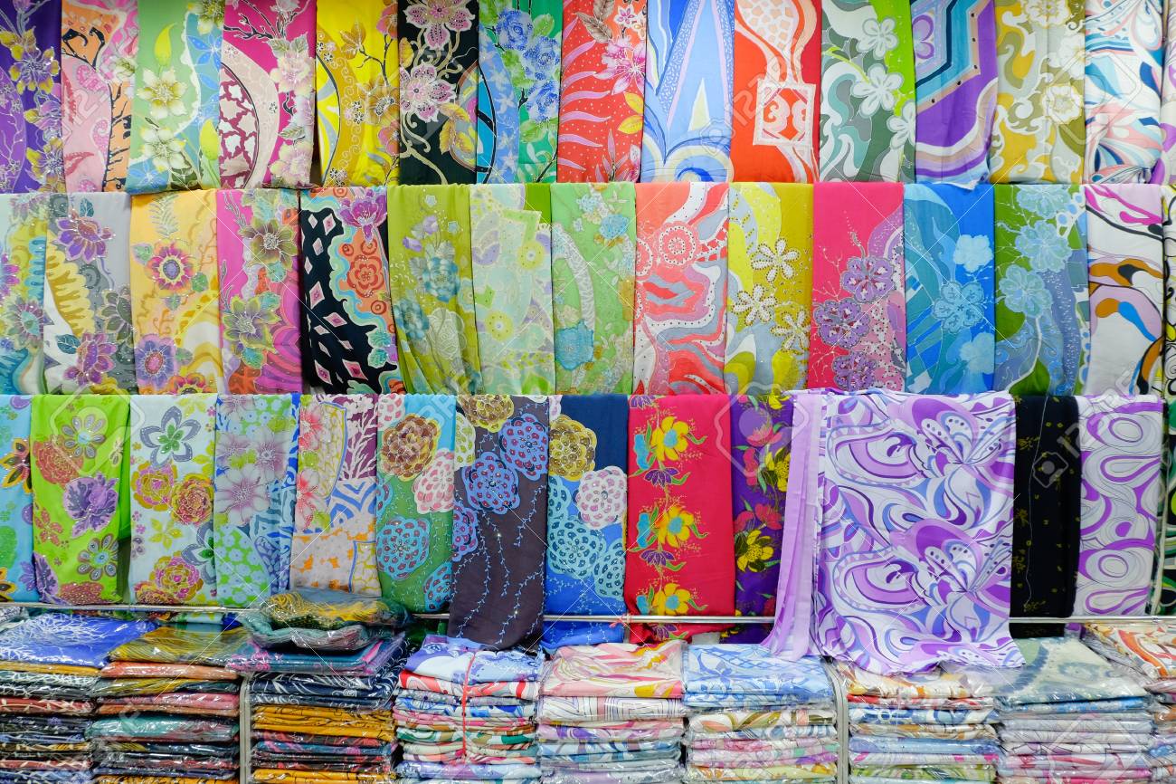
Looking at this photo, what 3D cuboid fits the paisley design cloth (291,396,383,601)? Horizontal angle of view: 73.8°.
[{"bbox_3d":[-0.615,0.263,1.965,0.217,0.512,0.080,0,0,2],"label":"paisley design cloth"}]

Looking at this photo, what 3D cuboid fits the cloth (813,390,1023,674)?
[{"bbox_3d":[0.772,0.327,1.894,0.478,0.658,0.130,0,0,2],"label":"cloth"}]

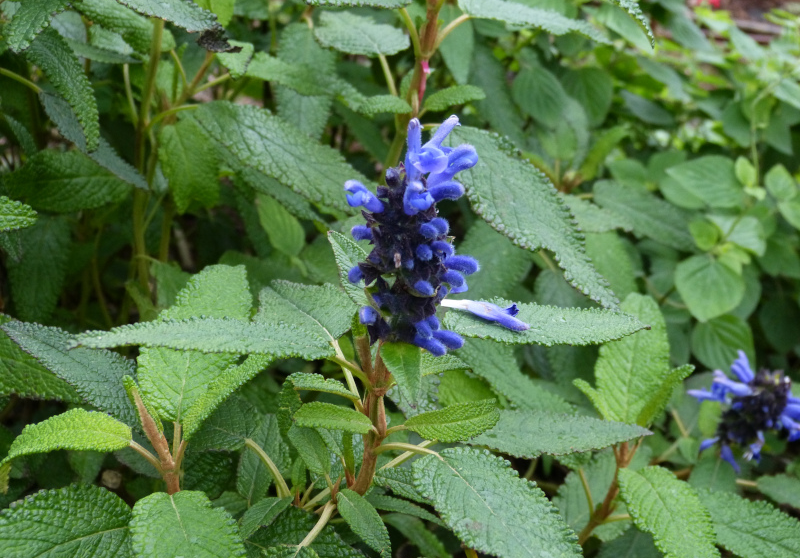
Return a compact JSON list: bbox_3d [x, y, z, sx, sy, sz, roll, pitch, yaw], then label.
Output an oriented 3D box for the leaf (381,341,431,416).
[{"bbox_3d":[0.001,0.032,0.439,0.017,0.006,0.030,-11,66,-9],"label":"leaf"}]

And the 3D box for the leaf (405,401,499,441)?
[{"bbox_3d":[0.018,0.048,0.446,0.033,0.006,0.015,-12,53,9],"label":"leaf"}]

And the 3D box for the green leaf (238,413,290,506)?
[{"bbox_3d":[-0.056,0.075,0.535,0.022,0.008,0.038,7,58,8],"label":"green leaf"}]

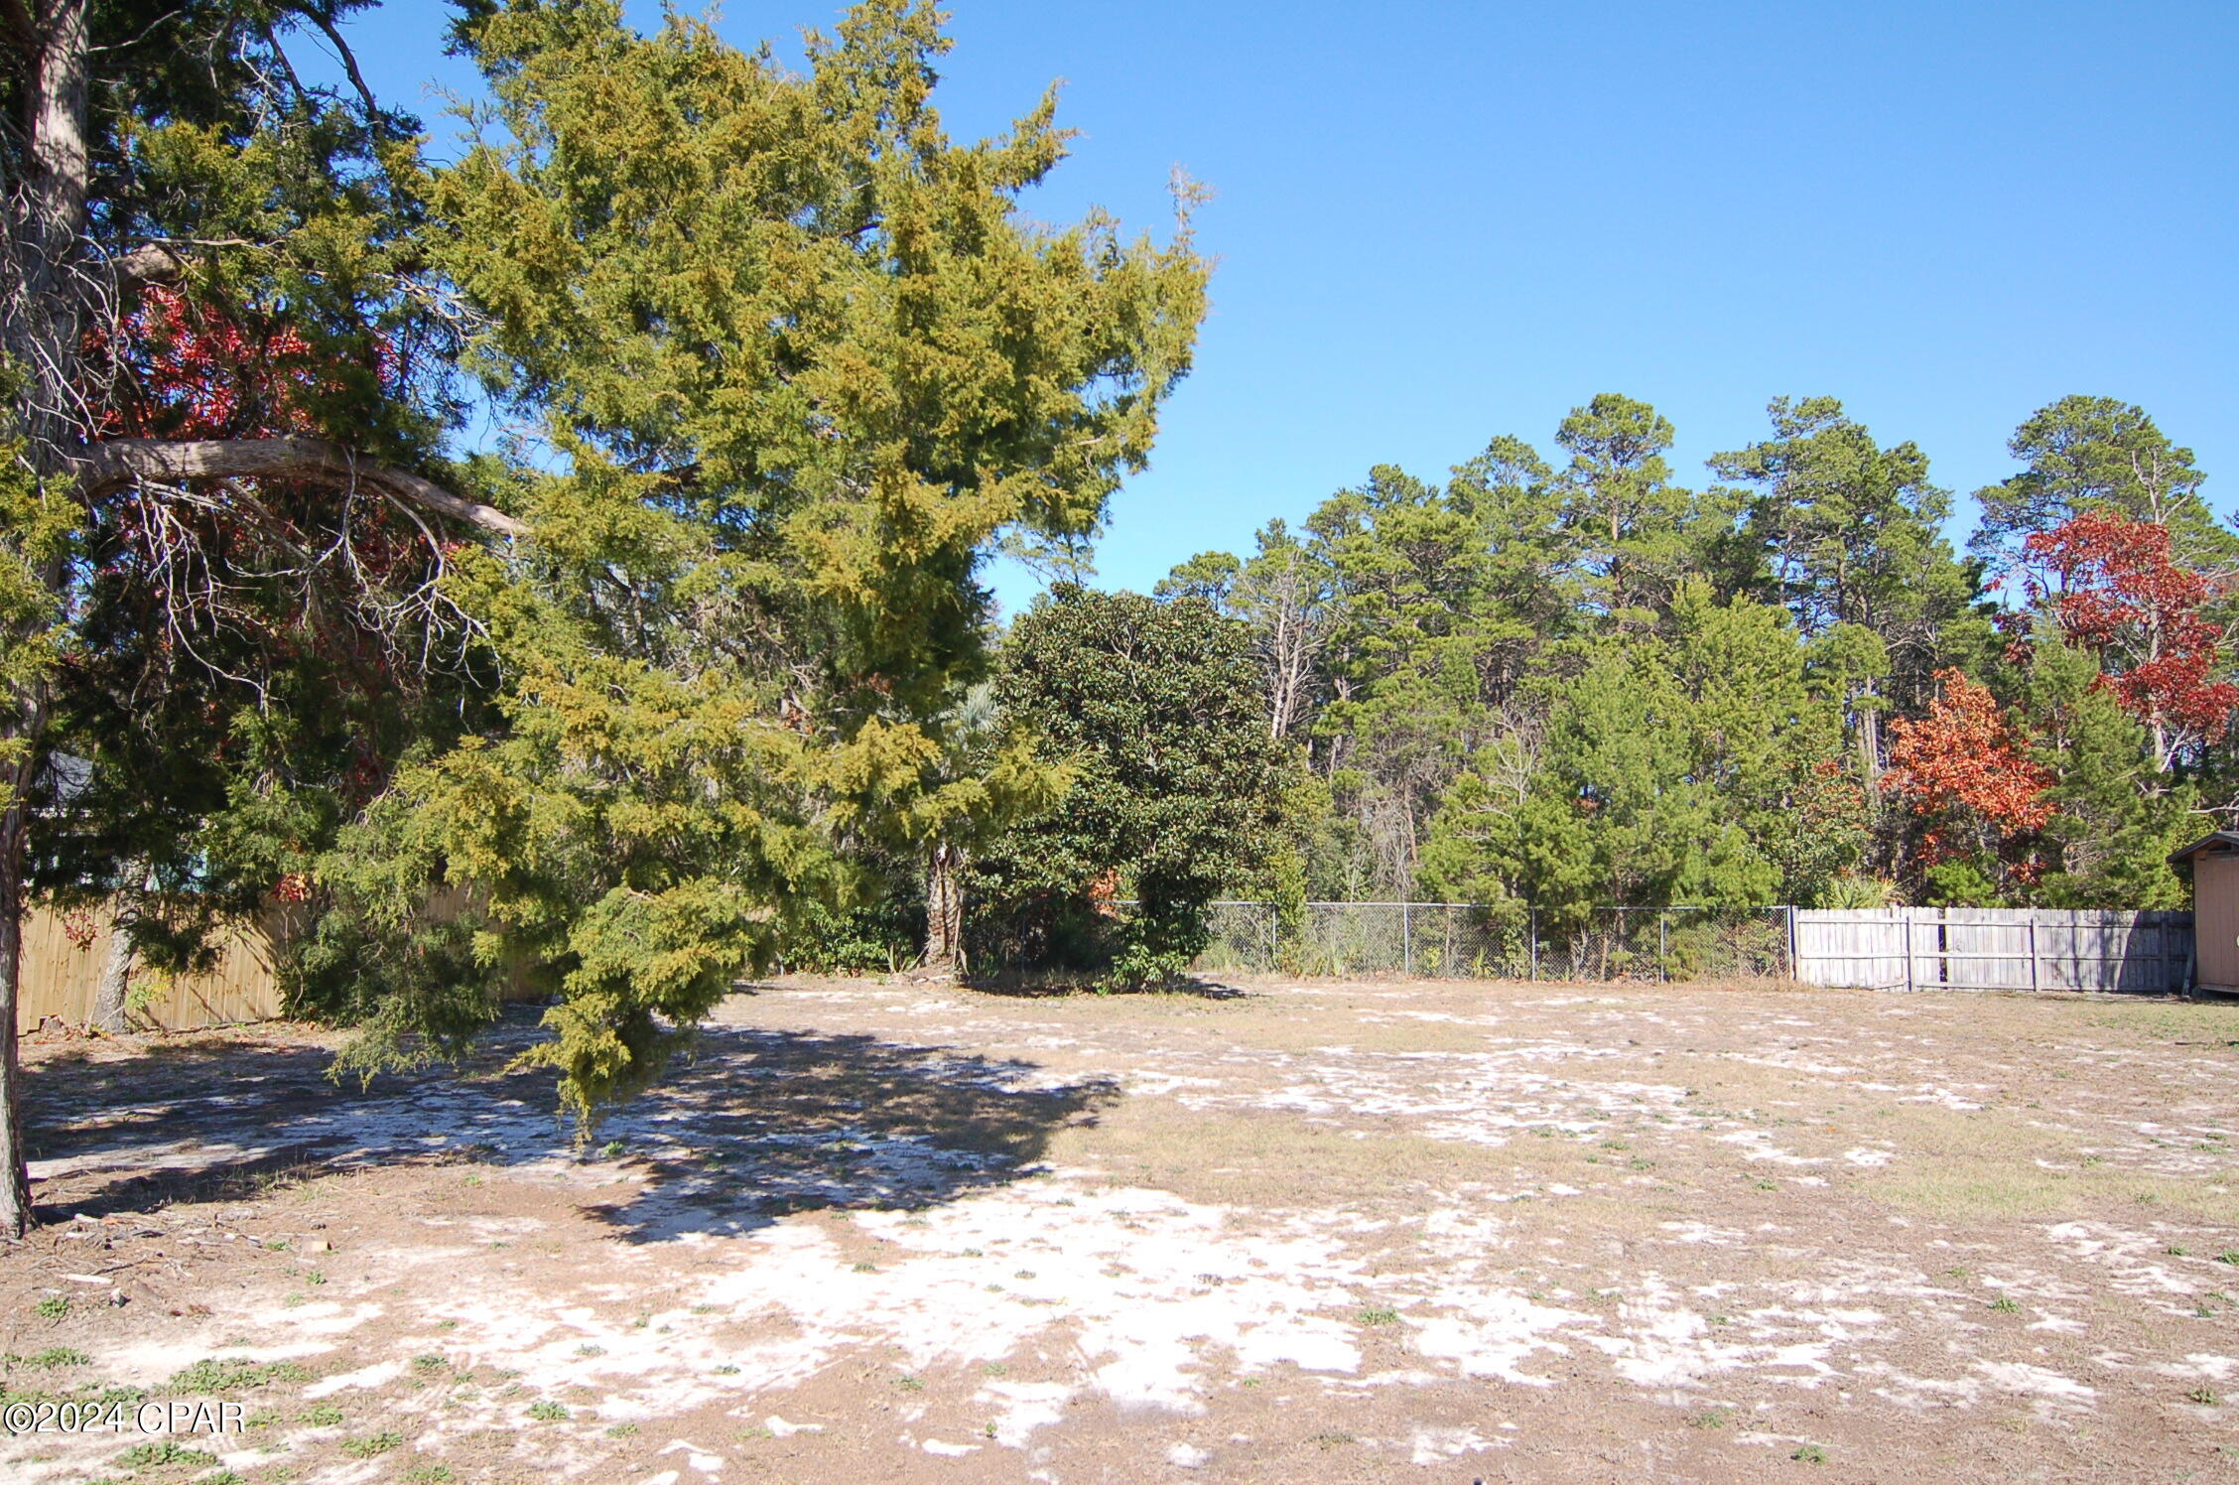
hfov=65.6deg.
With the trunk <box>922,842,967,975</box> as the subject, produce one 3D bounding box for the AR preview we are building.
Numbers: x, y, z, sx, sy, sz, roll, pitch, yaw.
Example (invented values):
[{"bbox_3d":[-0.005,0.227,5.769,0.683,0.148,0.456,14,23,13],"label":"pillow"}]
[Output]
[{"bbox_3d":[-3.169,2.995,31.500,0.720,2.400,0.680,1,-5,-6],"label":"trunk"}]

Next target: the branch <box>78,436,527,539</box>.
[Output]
[{"bbox_3d":[-4.002,-1.253,8.500,2.200,0.470,0.320,0,-5,6],"label":"branch"}]

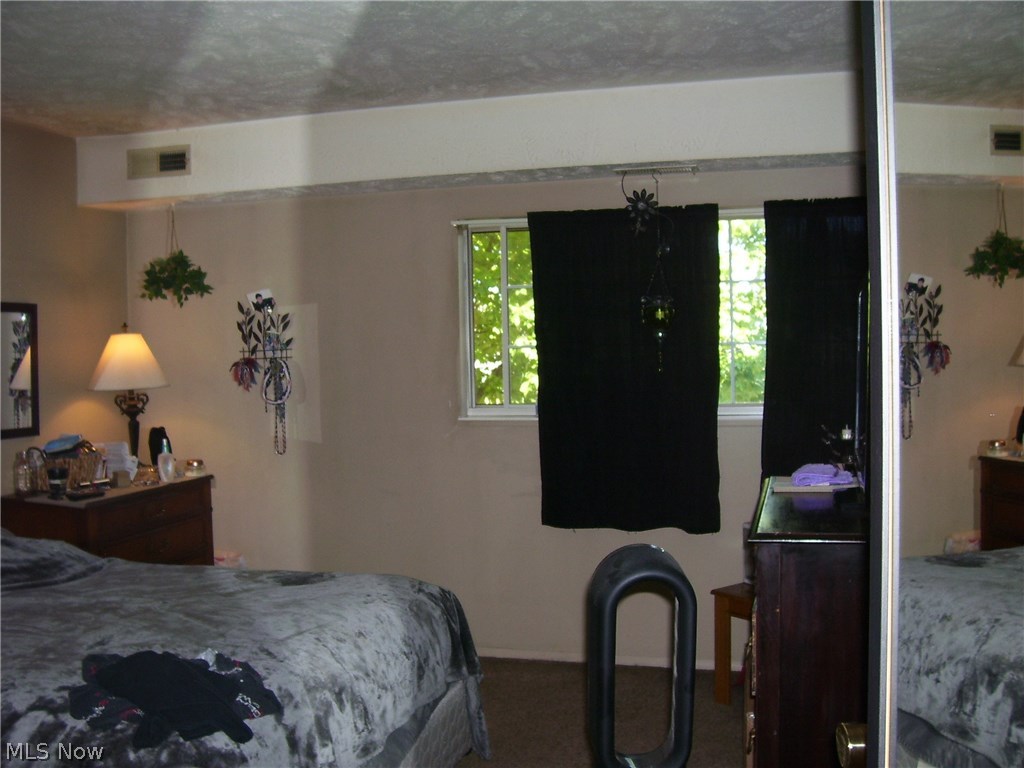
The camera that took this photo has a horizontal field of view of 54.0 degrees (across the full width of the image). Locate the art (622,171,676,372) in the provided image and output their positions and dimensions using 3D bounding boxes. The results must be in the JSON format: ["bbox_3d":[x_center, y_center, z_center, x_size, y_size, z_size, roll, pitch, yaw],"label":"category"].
[{"bbox_3d":[0.557,-0.450,4.103,0.205,0.810,0.140,-1,3,15],"label":"art"}]

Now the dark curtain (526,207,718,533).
[{"bbox_3d":[0.474,-0.053,4.261,0.790,1.355,0.075,-1,3,15],"label":"dark curtain"}]

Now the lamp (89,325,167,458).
[{"bbox_3d":[-1.749,0.085,4.583,0.345,0.720,0.345,-1,3,15],"label":"lamp"}]

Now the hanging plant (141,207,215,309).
[{"bbox_3d":[-1.559,-0.586,4.680,0.315,0.450,0.310,-1,3,15],"label":"hanging plant"}]

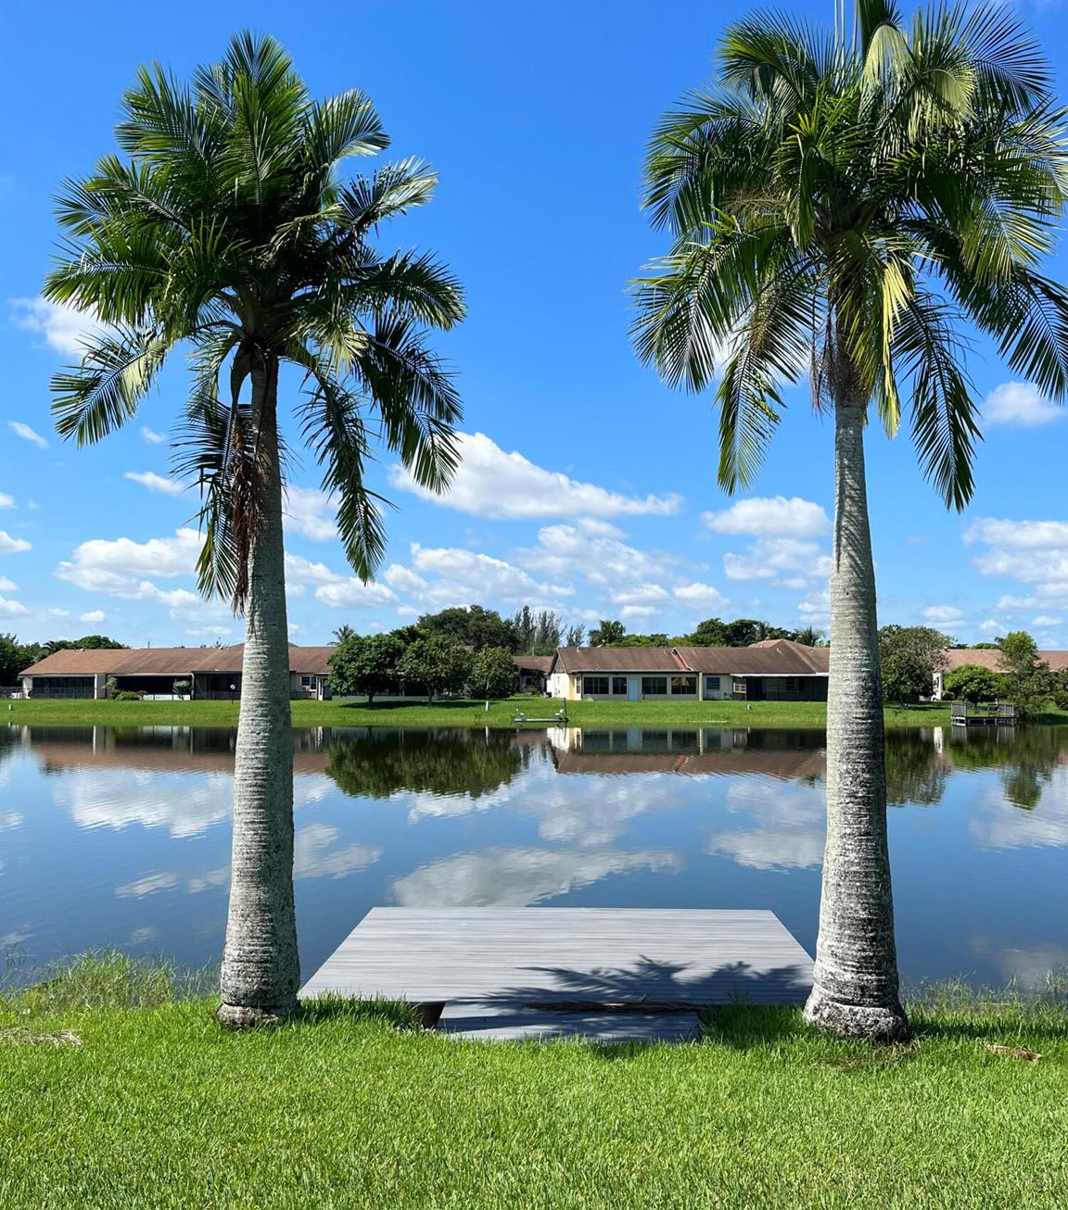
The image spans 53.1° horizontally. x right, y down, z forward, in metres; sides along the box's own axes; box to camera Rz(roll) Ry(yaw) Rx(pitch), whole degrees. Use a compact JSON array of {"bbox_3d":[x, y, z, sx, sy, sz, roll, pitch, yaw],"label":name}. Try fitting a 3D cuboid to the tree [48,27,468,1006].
[{"bbox_3d":[-2.397,-0.831,9.181,3.600,8.500,3.500,0,-4,0],"label":"tree"}]

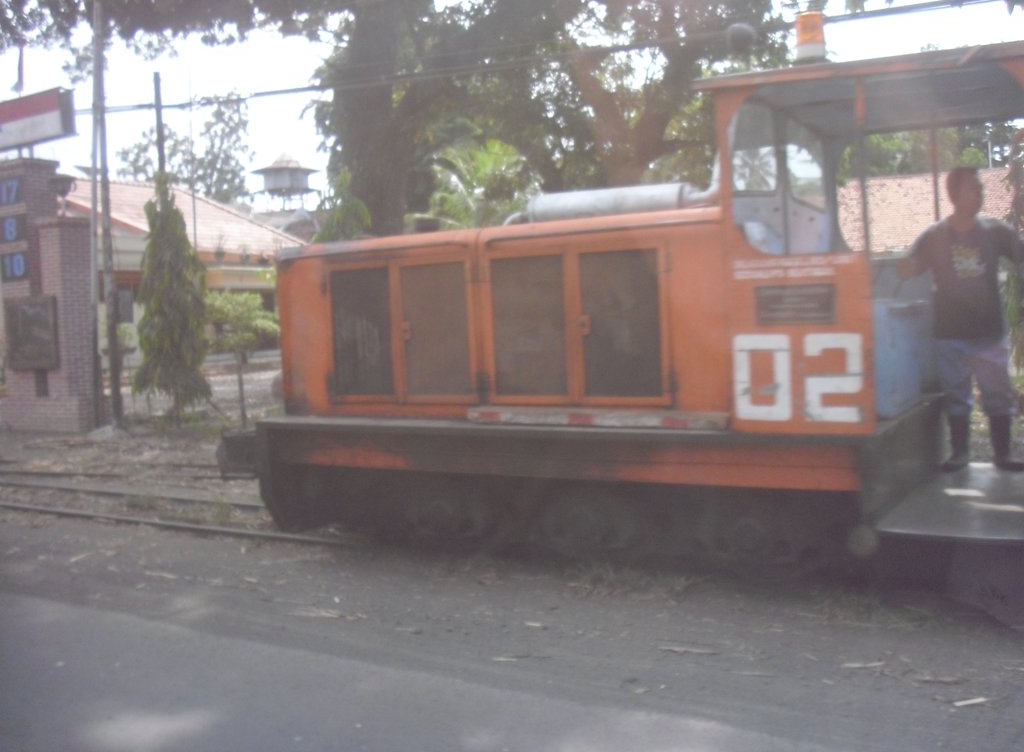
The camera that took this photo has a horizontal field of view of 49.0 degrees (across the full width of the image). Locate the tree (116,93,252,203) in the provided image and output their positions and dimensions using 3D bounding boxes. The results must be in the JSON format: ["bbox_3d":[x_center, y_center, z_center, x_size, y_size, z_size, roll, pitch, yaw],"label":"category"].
[{"bbox_3d":[-13.795,-6.430,48.319,5.800,11.290,5.600,-2,3,0],"label":"tree"}]

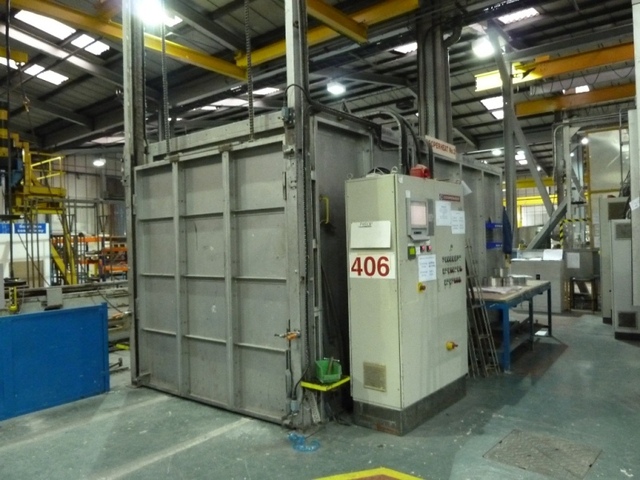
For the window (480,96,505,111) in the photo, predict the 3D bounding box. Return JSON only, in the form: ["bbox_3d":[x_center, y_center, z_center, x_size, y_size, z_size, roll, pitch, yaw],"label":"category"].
[{"bbox_3d":[7.906,-6.202,21.000,1.150,0.060,1.100,-1,-12,42],"label":"window"}]

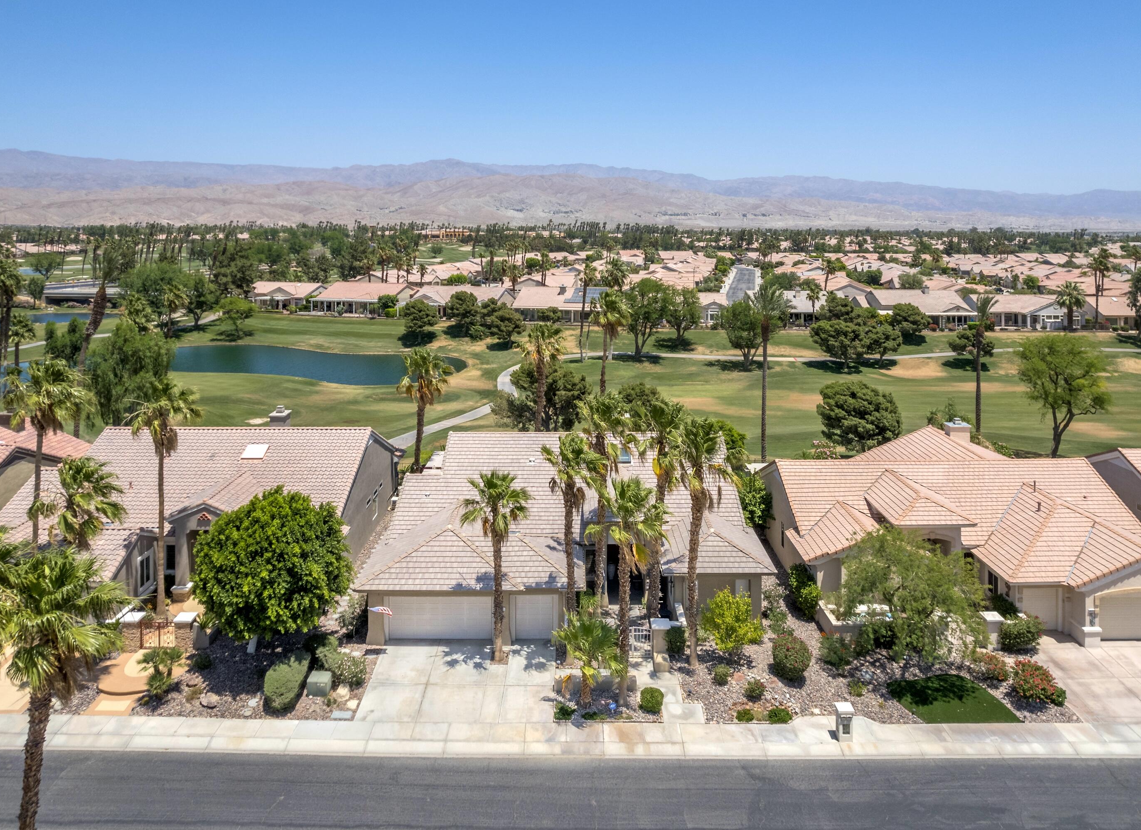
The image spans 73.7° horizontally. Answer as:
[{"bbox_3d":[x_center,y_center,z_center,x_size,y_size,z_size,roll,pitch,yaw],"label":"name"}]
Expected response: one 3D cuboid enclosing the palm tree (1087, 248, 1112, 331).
[{"bbox_3d":[96.434,-22.885,138.861,4.800,14.930,4.800,0,14,0],"label":"palm tree"}]

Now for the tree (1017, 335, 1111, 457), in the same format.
[{"bbox_3d":[41.074,-1.423,63.875,7.891,10.650,7.891,0,14,0],"label":"tree"}]

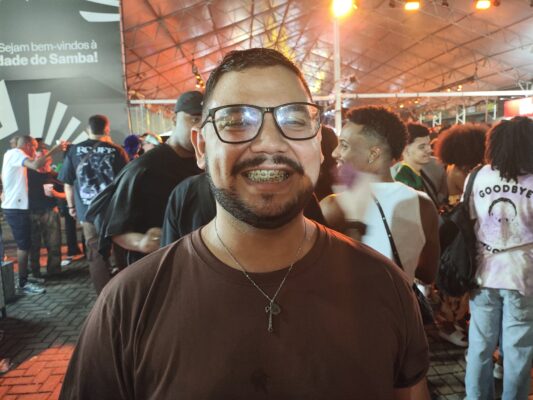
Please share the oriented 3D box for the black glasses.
[{"bbox_3d":[-0.013,-0.089,0.488,0.133,0.046,0.140,-5,1,-12],"label":"black glasses"}]

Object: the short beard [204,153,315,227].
[{"bbox_3d":[-0.008,-0.012,0.468,0.130,0.088,0.092,-5,1,-12],"label":"short beard"}]

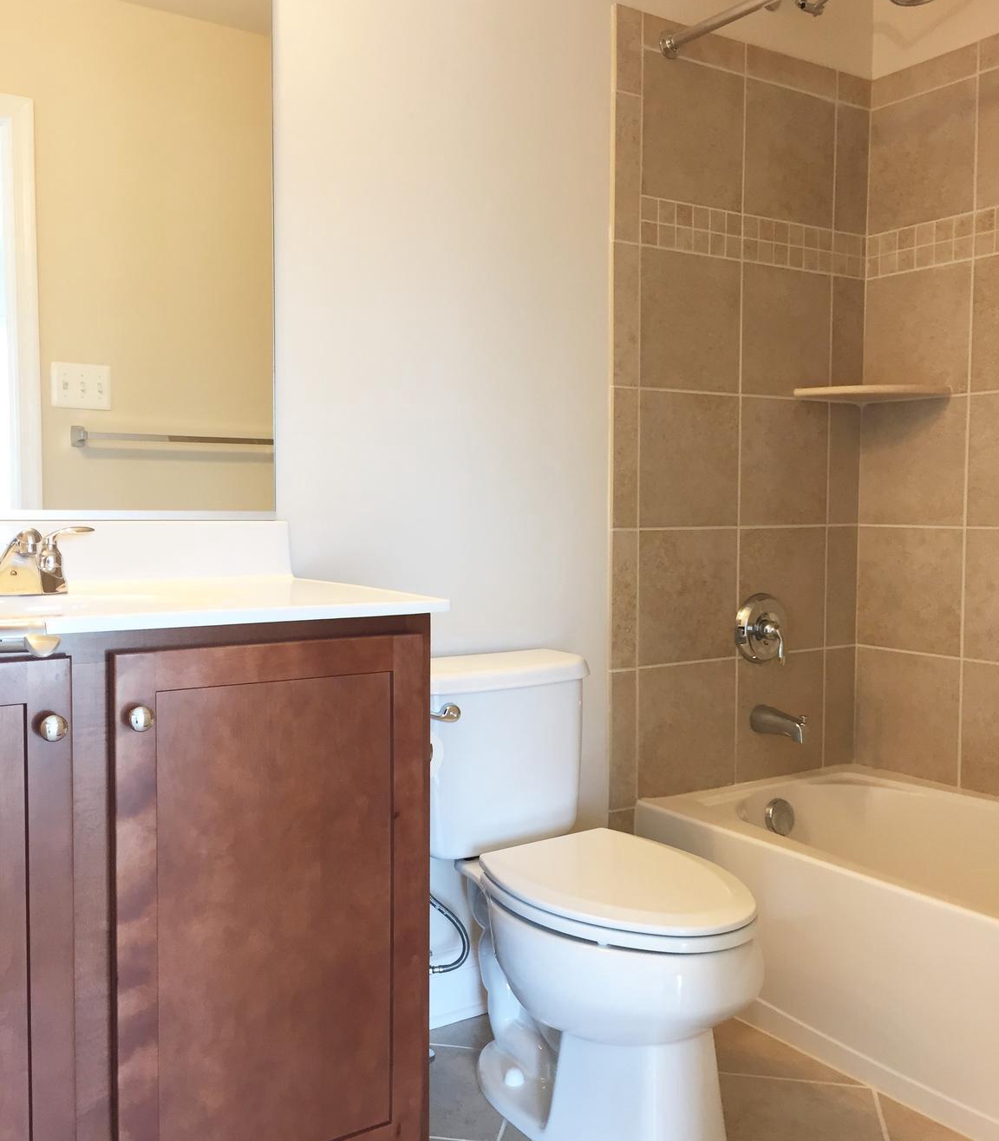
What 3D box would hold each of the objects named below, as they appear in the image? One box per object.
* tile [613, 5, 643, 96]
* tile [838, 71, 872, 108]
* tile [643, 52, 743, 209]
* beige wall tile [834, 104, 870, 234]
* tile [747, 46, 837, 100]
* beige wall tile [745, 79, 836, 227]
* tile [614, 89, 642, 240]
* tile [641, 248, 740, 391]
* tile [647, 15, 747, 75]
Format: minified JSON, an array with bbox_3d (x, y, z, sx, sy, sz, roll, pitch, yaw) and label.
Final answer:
[{"bbox_3d":[0.274,-1.111,2.387,0.074,0.174,0.010,-3,5,-33],"label":"tile"},{"bbox_3d":[0.868,-1.175,2.744,0.120,0.071,0.010,-3,5,-33],"label":"tile"},{"bbox_3d":[0.436,-0.977,2.502,0.302,0.307,0.010,-3,5,-33],"label":"tile"},{"bbox_3d":[0.864,-0.981,2.744,0.120,0.304,0.010,-2,5,-33],"label":"beige wall tile"},{"bbox_3d":[0.695,-1.181,2.655,0.304,0.071,0.010,-3,5,-33],"label":"tile"},{"bbox_3d":[0.695,-0.988,2.668,0.304,0.307,0.010,-3,5,-33],"label":"beige wall tile"},{"bbox_3d":[0.271,-0.853,2.372,0.071,0.308,0.010,-2,5,-33],"label":"tile"},{"bbox_3d":[0.431,-0.553,2.503,0.304,0.304,0.010,-3,5,-33],"label":"tile"},{"bbox_3d":[0.436,-1.170,2.488,0.302,0.071,0.010,-3,5,-33],"label":"tile"}]

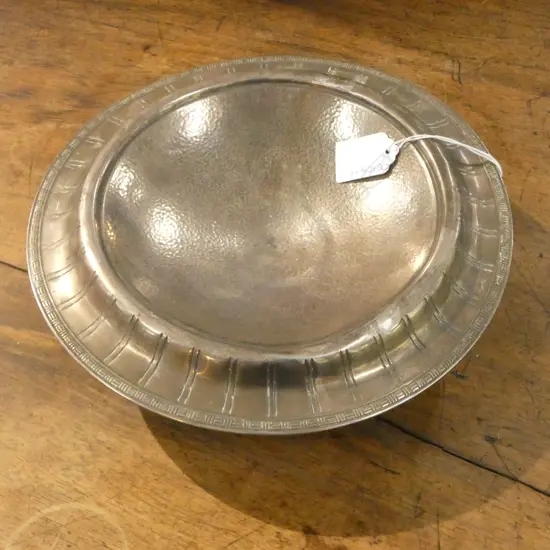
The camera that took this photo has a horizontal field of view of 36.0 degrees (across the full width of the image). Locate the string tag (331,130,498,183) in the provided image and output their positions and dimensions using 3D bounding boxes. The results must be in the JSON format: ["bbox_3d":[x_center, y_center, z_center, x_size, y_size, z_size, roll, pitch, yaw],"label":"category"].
[{"bbox_3d":[0.084,-0.067,0.482,0.098,0.020,0.031,2,54,-5],"label":"string tag"}]

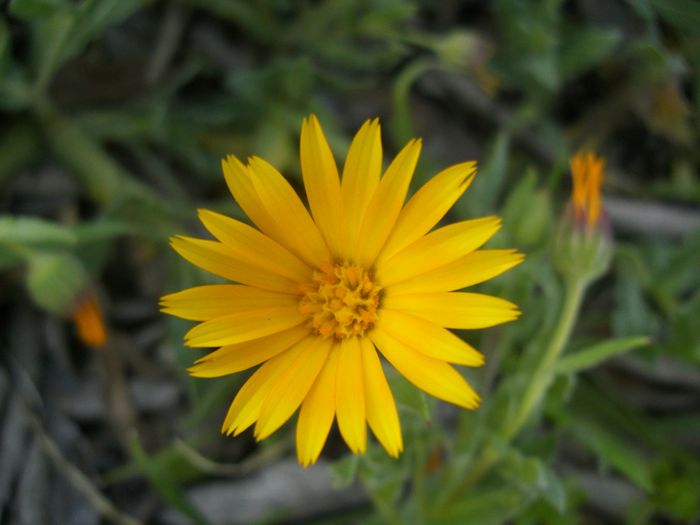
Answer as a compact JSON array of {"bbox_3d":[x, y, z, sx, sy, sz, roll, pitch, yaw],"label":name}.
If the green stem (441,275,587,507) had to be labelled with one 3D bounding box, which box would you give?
[{"bbox_3d":[0.035,0.029,0.162,0.006,0.069,0.006,19,35,0],"label":"green stem"}]

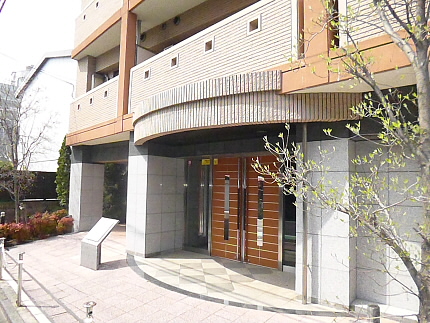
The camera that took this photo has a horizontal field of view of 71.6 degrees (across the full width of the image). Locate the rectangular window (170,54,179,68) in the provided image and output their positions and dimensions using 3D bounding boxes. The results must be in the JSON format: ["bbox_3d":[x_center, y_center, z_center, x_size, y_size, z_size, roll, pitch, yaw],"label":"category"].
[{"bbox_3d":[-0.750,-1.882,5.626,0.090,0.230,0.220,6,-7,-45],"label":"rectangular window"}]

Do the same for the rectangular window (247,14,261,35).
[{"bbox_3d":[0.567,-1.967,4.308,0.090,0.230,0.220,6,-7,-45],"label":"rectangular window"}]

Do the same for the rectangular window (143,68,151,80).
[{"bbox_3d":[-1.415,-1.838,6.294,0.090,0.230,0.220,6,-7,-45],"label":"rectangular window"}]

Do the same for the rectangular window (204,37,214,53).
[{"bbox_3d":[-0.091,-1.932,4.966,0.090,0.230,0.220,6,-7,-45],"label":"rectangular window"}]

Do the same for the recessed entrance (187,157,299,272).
[{"bbox_3d":[0.277,0.871,5.836,0.380,2.076,3.000,6,-7,-45],"label":"recessed entrance"}]

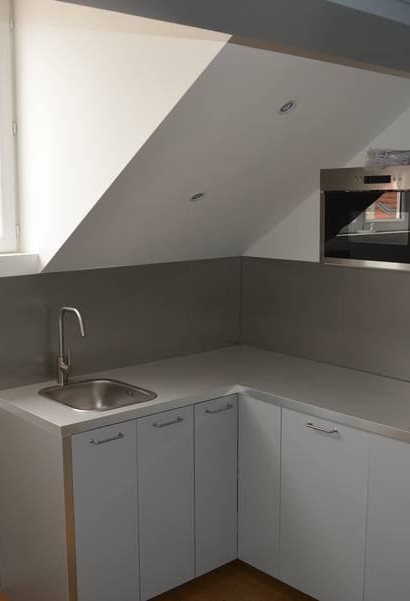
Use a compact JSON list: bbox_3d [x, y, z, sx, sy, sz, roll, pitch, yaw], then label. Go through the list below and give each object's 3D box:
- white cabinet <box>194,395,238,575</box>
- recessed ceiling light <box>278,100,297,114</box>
[{"bbox_3d":[-0.135,0.808,3.280,0.263,0.803,0.580,-7,10,-41],"label":"white cabinet"},{"bbox_3d":[0.315,-0.746,2.598,0.082,0.030,0.082,-7,-24,-41],"label":"recessed ceiling light"}]

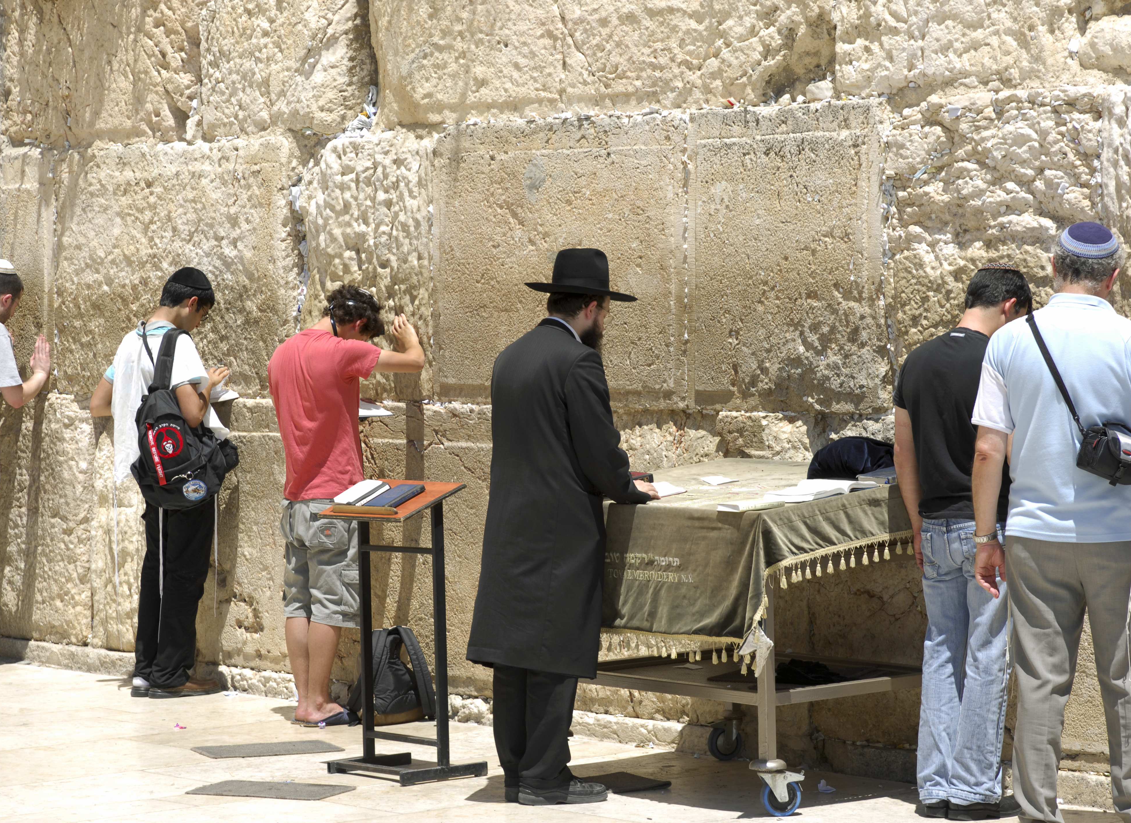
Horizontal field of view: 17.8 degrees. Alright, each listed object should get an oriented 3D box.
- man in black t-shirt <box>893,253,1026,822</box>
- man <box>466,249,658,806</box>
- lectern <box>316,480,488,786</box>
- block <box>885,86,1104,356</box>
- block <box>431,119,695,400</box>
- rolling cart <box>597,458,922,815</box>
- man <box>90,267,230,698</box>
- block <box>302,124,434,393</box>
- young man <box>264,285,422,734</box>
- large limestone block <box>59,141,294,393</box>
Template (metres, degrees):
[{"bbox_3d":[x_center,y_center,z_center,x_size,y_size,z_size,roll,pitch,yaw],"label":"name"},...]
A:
[{"bbox_3d":[1.199,0.391,10.998,0.500,1.673,0.420,1,3,38],"label":"man in black t-shirt"},{"bbox_3d":[-0.020,0.357,11.350,0.520,1.738,0.520,-2,3,-32],"label":"man"},{"bbox_3d":[-0.543,0.723,11.985,0.370,0.970,0.470,-2,3,-39],"label":"lectern"},{"bbox_3d":[1.597,-0.511,11.873,0.600,1.044,0.911,-3,3,-43],"label":"block"},{"bbox_3d":[0.181,-0.557,13.391,0.600,1.051,1.387,-3,3,-43],"label":"block"},{"bbox_3d":[0.588,0.698,11.671,0.840,1.020,1.026,-2,3,-42],"label":"rolling cart"},{"bbox_3d":[-1.611,0.276,14.388,0.460,1.704,0.500,-2,3,-40],"label":"man"},{"bbox_3d":[-0.557,-0.573,14.182,0.600,1.044,0.814,-3,3,-43],"label":"block"},{"bbox_3d":[-0.833,0.341,13.427,0.520,1.631,0.500,-3,3,-42],"label":"young man"},{"bbox_3d":[-1.406,-0.601,15.093,0.600,1.042,1.718,-3,3,-43],"label":"large limestone block"}]

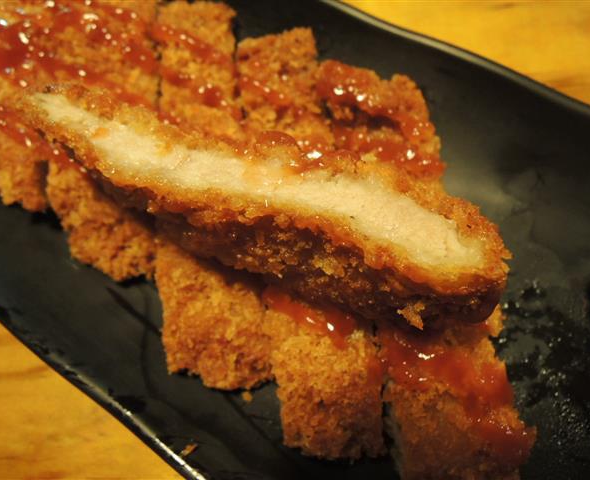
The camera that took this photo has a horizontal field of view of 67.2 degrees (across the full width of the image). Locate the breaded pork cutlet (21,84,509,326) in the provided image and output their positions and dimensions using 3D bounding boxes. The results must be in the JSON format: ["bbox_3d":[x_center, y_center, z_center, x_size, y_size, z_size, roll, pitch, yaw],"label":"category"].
[{"bbox_3d":[-0.015,-0.011,0.129,0.135,0.026,0.029,17,64,8],"label":"breaded pork cutlet"}]

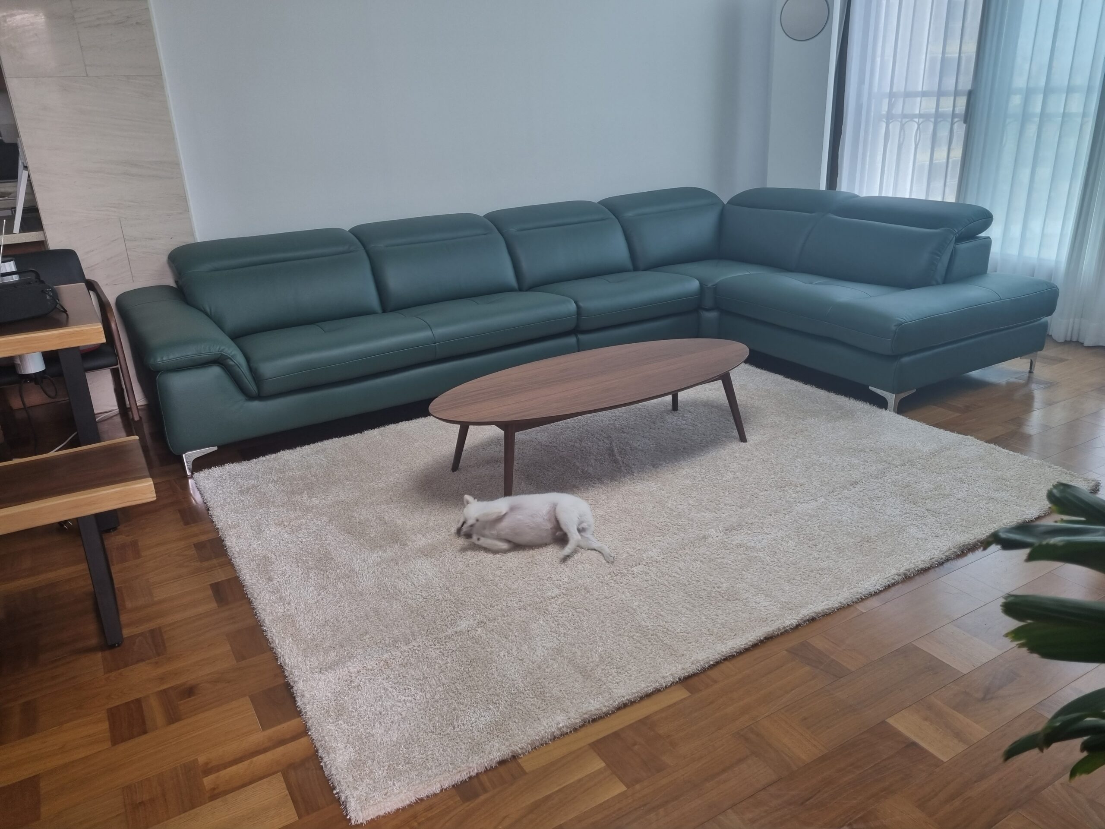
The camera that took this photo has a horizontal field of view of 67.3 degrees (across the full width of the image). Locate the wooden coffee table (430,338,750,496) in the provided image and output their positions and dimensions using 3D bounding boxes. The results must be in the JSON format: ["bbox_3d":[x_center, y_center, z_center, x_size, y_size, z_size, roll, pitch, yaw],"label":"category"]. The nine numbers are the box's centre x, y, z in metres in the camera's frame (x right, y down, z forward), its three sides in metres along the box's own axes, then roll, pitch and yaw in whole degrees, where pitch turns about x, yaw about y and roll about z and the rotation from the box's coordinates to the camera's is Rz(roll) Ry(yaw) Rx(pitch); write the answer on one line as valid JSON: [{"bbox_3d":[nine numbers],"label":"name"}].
[{"bbox_3d":[0.194,0.016,3.223,1.410,0.355,0.620,-14,24,-29],"label":"wooden coffee table"}]

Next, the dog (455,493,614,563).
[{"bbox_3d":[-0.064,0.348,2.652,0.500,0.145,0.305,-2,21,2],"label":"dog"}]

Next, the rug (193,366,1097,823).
[{"bbox_3d":[0.234,0.247,3.103,2.680,0.030,2.040,-14,24,-28],"label":"rug"}]

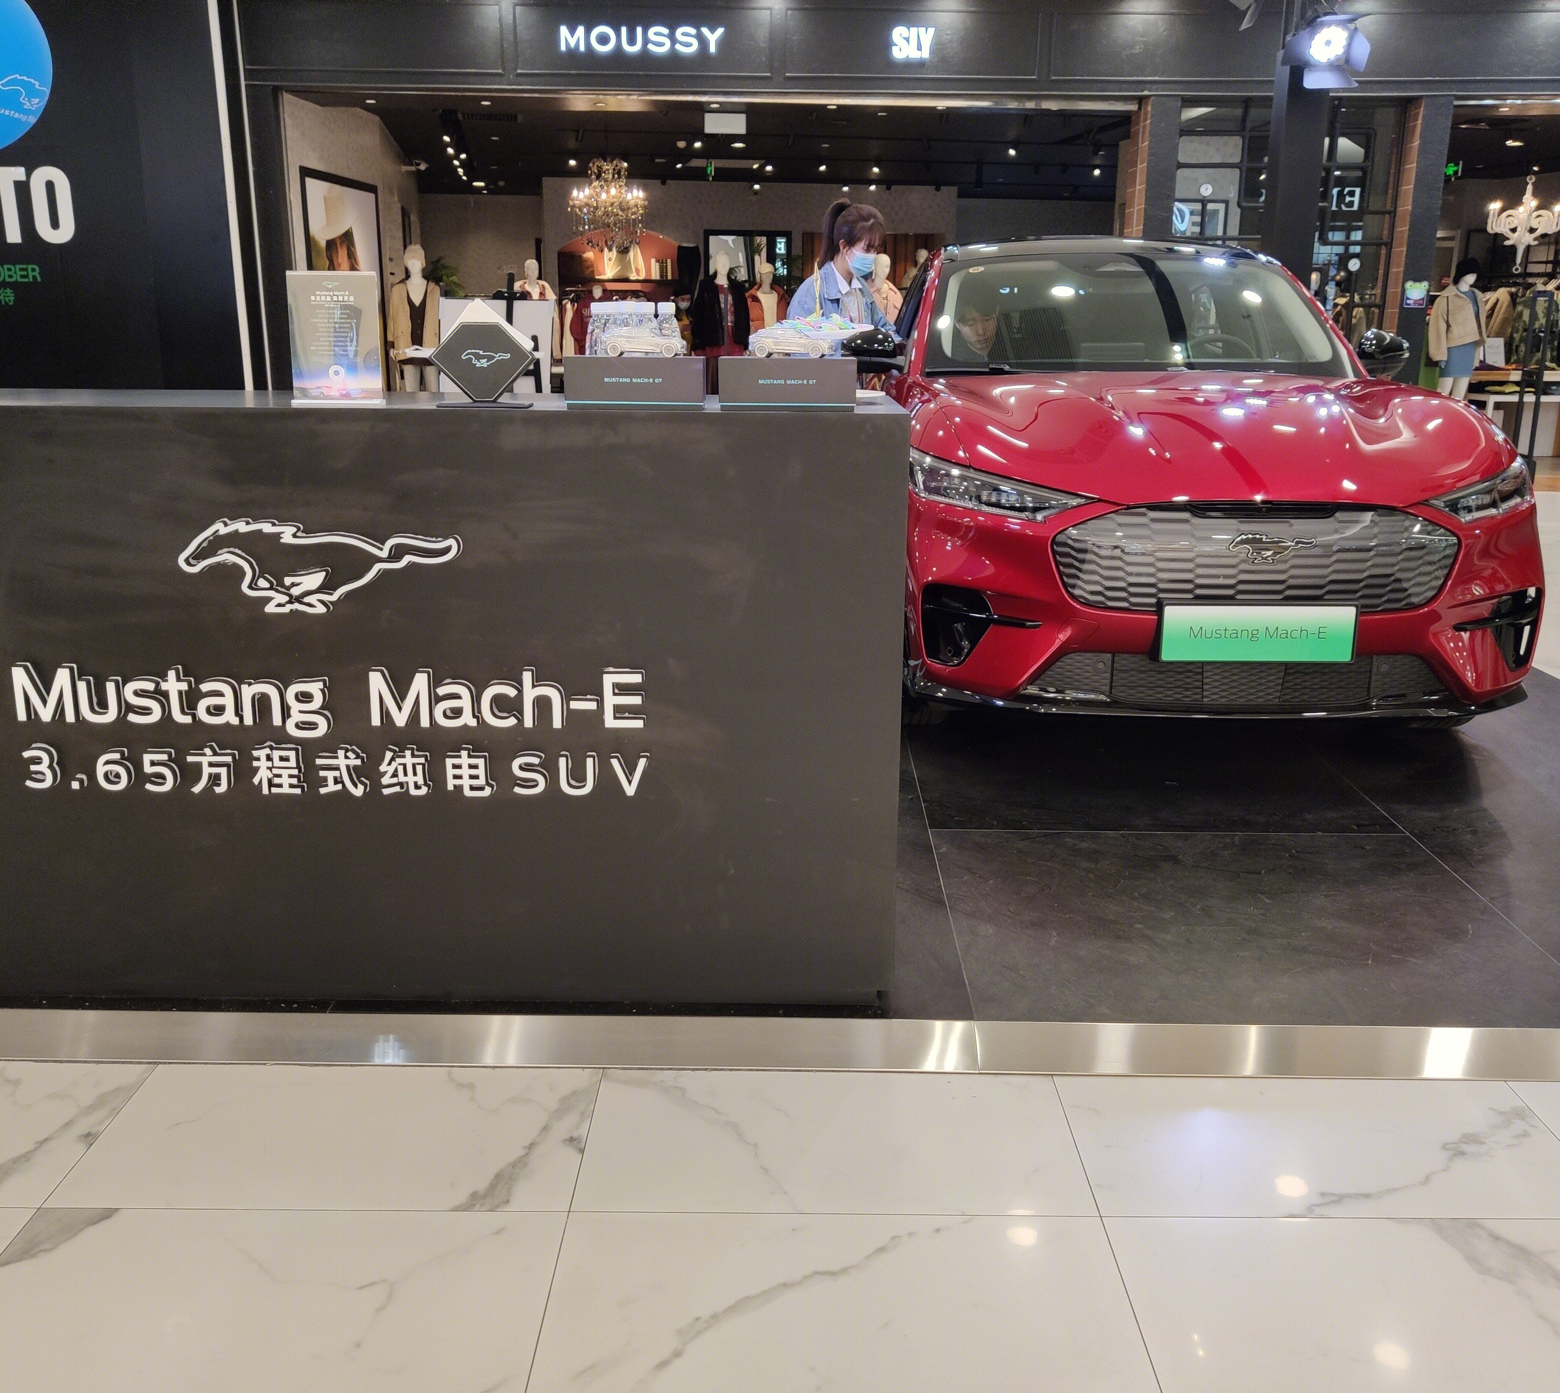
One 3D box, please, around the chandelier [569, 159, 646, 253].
[{"bbox_3d":[-1.431,-4.085,11.637,0.650,0.738,0.650,0,16,0],"label":"chandelier"}]

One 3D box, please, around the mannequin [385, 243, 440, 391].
[{"bbox_3d":[-3.097,-2.957,12.063,0.460,1.823,0.340,-2,16,-8],"label":"mannequin"}]

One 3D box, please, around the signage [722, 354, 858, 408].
[{"bbox_3d":[0.014,-0.519,2.321,0.225,0.086,0.060,0,16,0],"label":"signage"}]

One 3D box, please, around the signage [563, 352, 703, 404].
[{"bbox_3d":[-0.237,-0.520,2.322,0.231,0.086,0.060,0,16,0],"label":"signage"}]

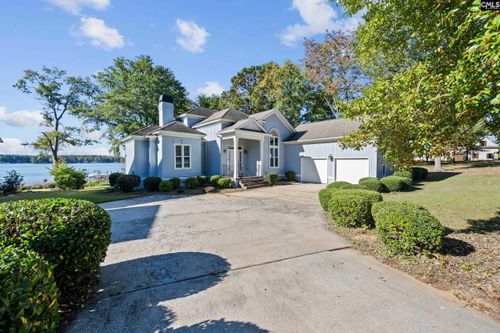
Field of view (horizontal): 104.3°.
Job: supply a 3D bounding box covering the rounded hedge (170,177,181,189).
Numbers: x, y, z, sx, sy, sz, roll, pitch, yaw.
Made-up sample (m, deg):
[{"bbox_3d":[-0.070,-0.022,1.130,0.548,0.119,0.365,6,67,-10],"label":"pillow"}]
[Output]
[{"bbox_3d":[-5.004,1.099,12.982,0.747,0.681,0.747,-1,1,-21],"label":"rounded hedge"}]

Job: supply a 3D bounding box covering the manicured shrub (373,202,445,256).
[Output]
[{"bbox_3d":[2.905,1.106,3.642,1.026,0.861,1.129,1,2,39],"label":"manicured shrub"}]

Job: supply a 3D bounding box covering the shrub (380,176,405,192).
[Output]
[{"bbox_3d":[9.589,1.148,12.900,1.650,1.020,1.650,1,1,37],"label":"shrub"}]

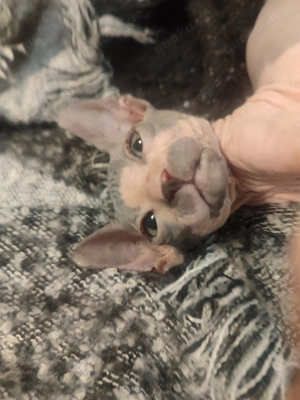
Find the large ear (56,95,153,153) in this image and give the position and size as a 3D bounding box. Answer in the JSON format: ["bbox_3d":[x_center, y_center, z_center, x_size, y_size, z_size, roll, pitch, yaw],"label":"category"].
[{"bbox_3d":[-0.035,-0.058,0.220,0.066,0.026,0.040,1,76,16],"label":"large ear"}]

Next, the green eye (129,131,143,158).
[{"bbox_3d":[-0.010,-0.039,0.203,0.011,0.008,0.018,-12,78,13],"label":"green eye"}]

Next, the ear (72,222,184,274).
[{"bbox_3d":[-0.016,0.036,0.215,0.078,0.036,0.026,0,9,15],"label":"ear"}]

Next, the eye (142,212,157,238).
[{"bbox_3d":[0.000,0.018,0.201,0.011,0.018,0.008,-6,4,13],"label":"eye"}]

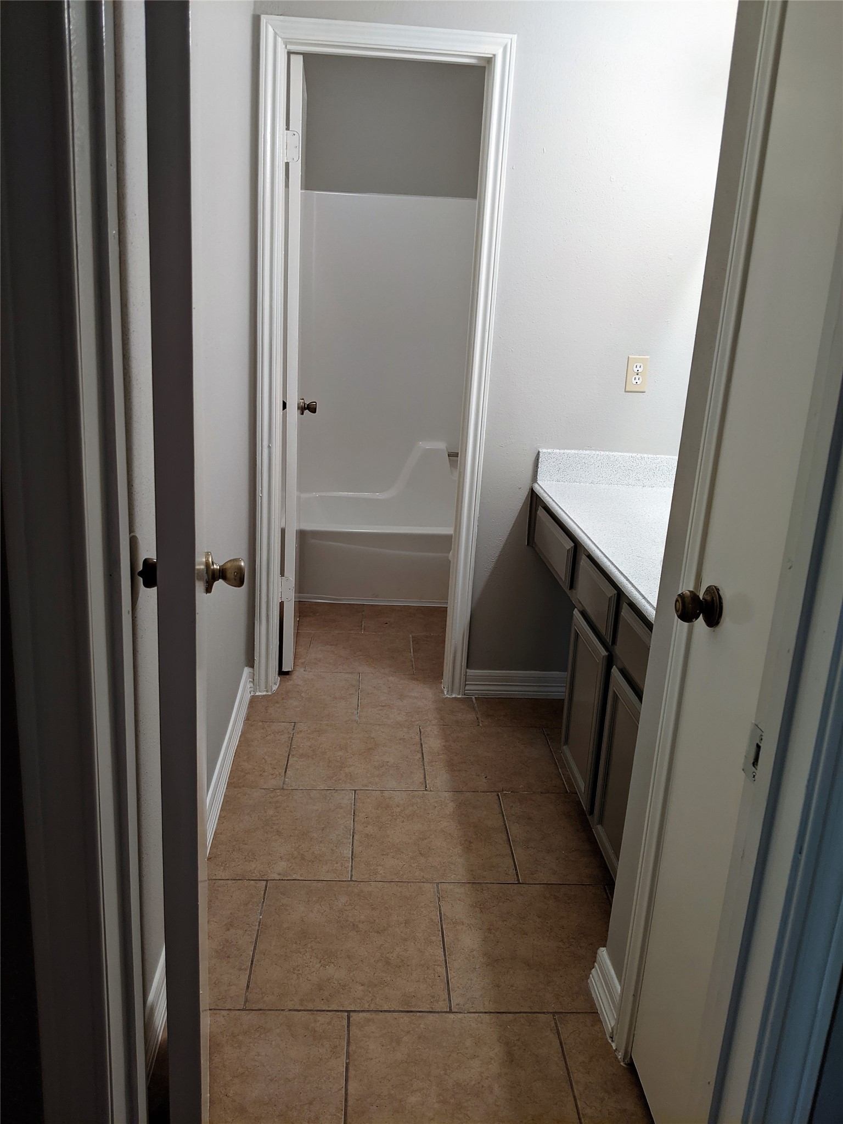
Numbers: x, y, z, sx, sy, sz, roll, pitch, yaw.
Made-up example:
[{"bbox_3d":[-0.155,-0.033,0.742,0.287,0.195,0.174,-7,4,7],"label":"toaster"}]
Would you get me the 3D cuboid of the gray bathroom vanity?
[{"bbox_3d":[0.671,0.271,2.402,0.560,0.905,1.402,2,17,-4],"label":"gray bathroom vanity"}]

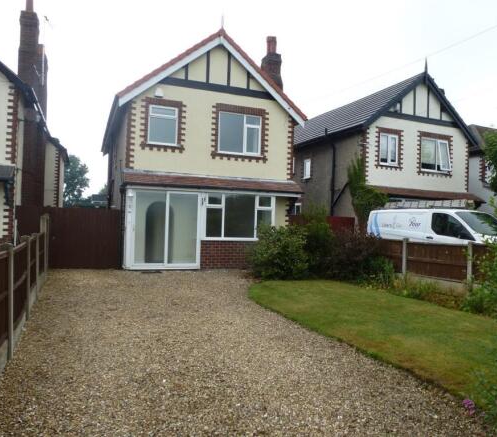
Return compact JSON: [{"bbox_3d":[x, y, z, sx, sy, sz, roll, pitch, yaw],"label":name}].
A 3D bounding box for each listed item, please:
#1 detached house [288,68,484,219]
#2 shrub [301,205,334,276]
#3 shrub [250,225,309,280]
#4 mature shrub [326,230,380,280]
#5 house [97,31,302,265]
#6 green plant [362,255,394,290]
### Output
[{"bbox_3d":[5.789,-2.251,20.783,6.600,8.200,9.000,2,-1,-23],"label":"detached house"},{"bbox_3d":[1.973,0.624,11.900,1.150,2.030,1.100,1,-1,0],"label":"shrub"},{"bbox_3d":[0.855,0.892,11.150,1.500,1.420,1.350,2,-1,-23],"label":"shrub"},{"bbox_3d":[2.895,1.002,11.250,1.350,1.300,1.250,2,-1,-23],"label":"mature shrub"},{"bbox_3d":[-2.507,-2.494,17.328,6.600,8.200,9.000,2,-1,-23],"label":"house"},{"bbox_3d":[3.137,1.277,9.750,0.750,0.720,0.700,2,-1,-23],"label":"green plant"}]

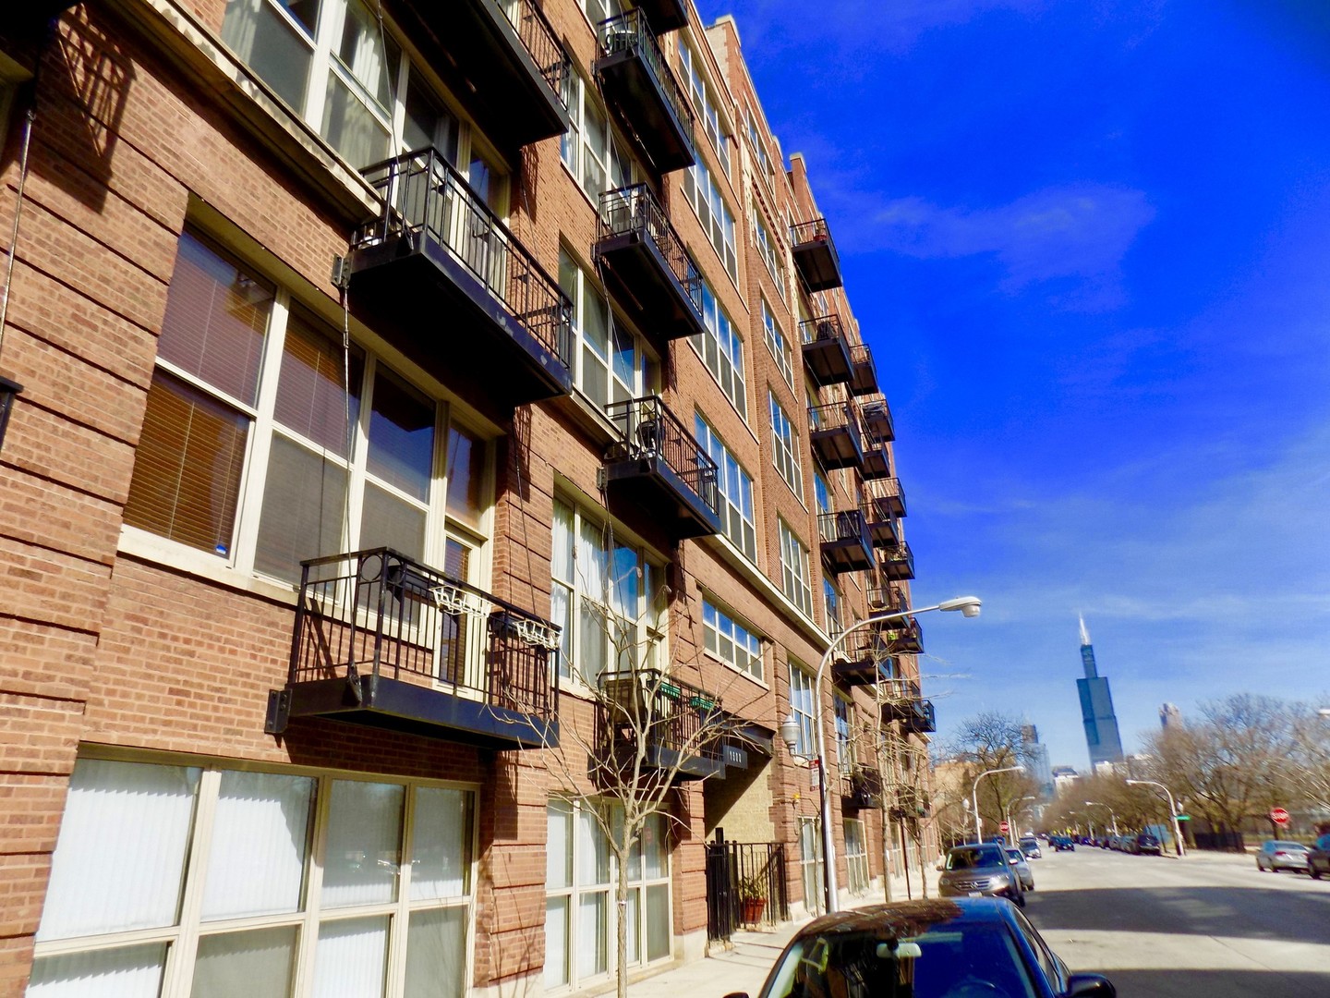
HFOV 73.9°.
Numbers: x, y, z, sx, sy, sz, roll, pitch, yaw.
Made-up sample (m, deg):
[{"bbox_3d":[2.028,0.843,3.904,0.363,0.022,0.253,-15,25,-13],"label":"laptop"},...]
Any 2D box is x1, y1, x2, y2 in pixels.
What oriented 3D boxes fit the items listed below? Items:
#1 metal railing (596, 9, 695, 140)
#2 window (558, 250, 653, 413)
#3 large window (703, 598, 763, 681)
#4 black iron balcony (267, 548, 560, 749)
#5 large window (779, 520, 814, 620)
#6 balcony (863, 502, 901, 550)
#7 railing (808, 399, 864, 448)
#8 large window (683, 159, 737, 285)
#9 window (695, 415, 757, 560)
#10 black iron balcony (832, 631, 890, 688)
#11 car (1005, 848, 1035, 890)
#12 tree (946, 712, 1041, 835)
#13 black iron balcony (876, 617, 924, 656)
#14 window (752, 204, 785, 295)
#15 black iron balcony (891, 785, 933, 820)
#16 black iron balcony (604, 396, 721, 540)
[{"bbox_3d":[-0.306,-8.309,18.107,0.877,1.000,3.140,-10,-23,19],"label":"metal railing"},{"bbox_3d":[-0.915,-2.163,15.132,0.160,2.300,4.360,-10,-23,19],"label":"window"},{"bbox_3d":[1.482,3.092,18.765,0.120,1.020,4.510,-10,-23,19],"label":"large window"},{"bbox_3d":[-2.073,1.577,8.393,0.844,1.282,3.082,-9,-23,19],"label":"black iron balcony"},{"bbox_3d":[3.770,2.131,25.464,0.170,2.450,4.250,-10,-23,19],"label":"large window"},{"bbox_3d":[10.282,1.245,42.561,1.418,1.272,2.967,-9,-23,19],"label":"balcony"},{"bbox_3d":[6.381,-2.344,32.841,1.370,1.050,2.970,-10,-23,19],"label":"railing"},{"bbox_3d":[1.222,-7.863,23.733,0.150,2.488,4.761,-9,-23,19],"label":"large window"},{"bbox_3d":[1.401,-0.081,19.797,0.170,2.450,4.400,-10,-23,19],"label":"window"},{"bbox_3d":[6.638,5.394,29.898,1.380,1.240,2.970,-10,-23,19],"label":"black iron balcony"},{"bbox_3d":[13.077,14.073,33.746,1.800,1.460,4.600,-10,-23,19],"label":"car"},{"bbox_3d":[29.983,25.805,79.909,8.600,12.900,8.600,-10,-23,19],"label":"tree"},{"bbox_3d":[12.872,7.323,47.057,1.418,1.272,2.967,-9,-23,19],"label":"black iron balcony"},{"bbox_3d":[3.431,-7.971,29.092,0.120,1.800,4.300,-10,-23,19],"label":"window"},{"bbox_3d":[10.279,12.696,37.158,1.050,1.250,3.300,-10,-23,19],"label":"black iron balcony"},{"bbox_3d":[0.043,-0.427,15.354,0.844,1.282,3.082,-9,-23,19],"label":"black iron balcony"}]

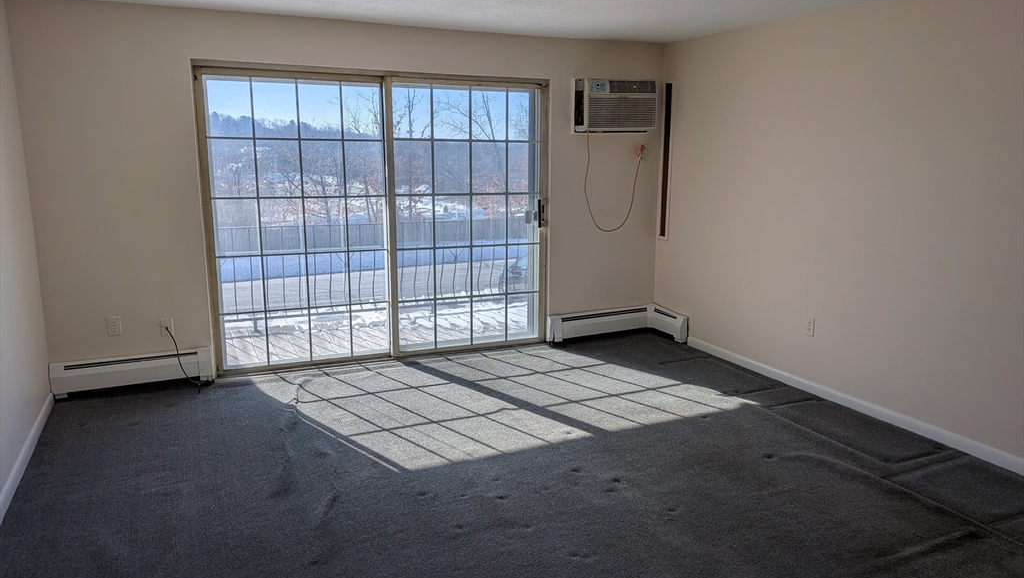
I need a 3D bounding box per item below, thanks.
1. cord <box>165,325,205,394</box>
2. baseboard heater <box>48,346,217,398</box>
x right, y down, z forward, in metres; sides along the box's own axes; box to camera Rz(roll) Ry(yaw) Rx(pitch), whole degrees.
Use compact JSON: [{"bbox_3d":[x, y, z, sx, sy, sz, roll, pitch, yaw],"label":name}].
[{"bbox_3d":[-2.071,0.439,4.479,0.180,0.405,0.210,-5,12,-25],"label":"cord"},{"bbox_3d":[-2.356,0.521,4.432,0.893,0.207,0.080,-5,12,-25],"label":"baseboard heater"}]

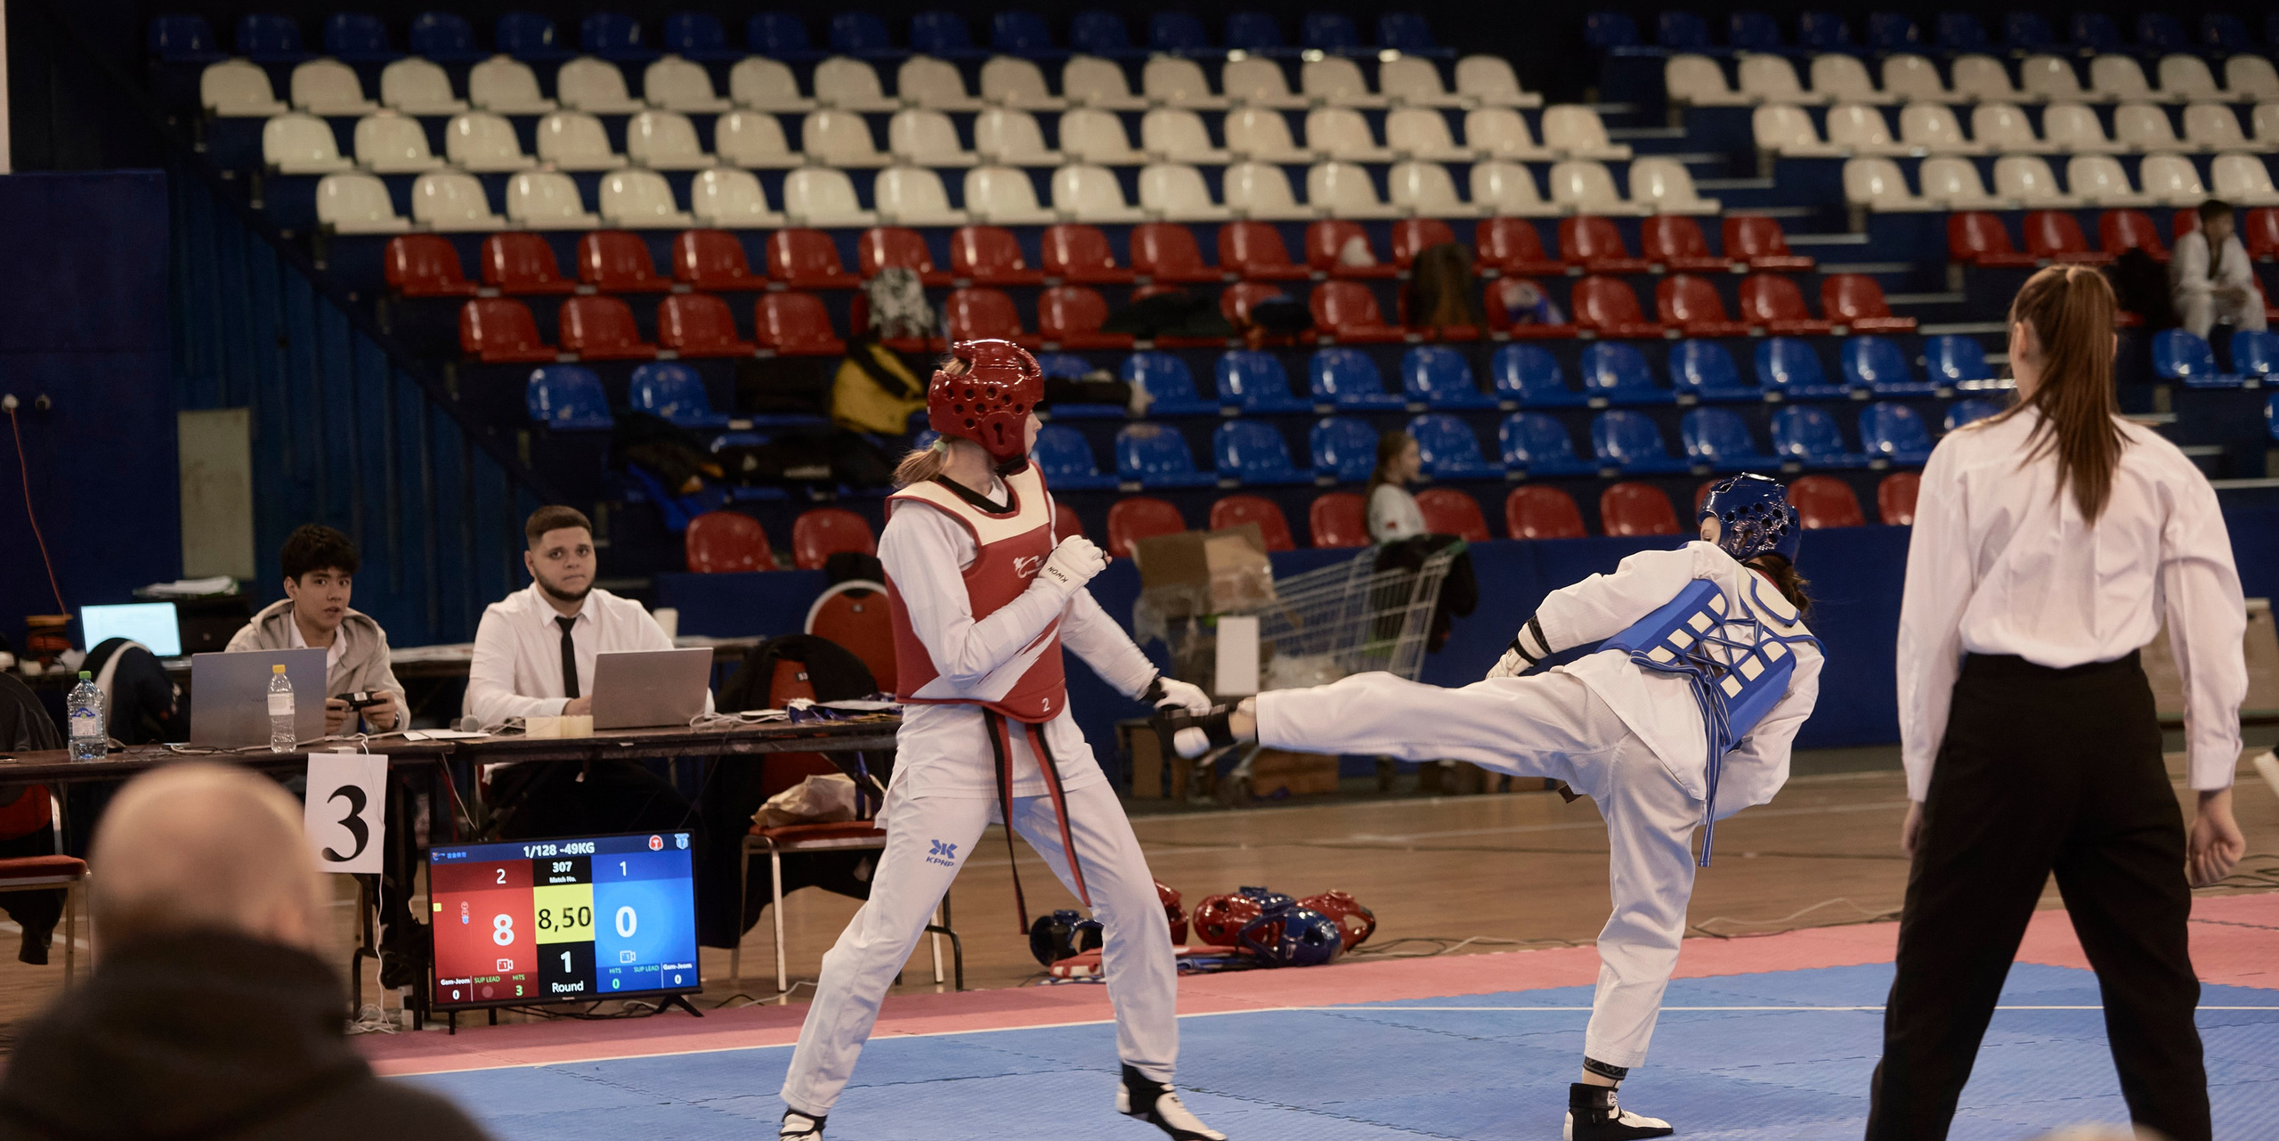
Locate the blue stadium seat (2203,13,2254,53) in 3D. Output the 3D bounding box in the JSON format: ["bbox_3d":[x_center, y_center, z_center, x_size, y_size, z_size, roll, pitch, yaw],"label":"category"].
[{"bbox_3d":[6.889,-3.329,39.235,0.395,0.295,0.360,-2,2,-25],"label":"blue stadium seat"}]

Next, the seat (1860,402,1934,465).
[{"bbox_3d":[3.568,-0.640,29.311,0.410,0.300,0.340,-2,1,-26],"label":"seat"}]

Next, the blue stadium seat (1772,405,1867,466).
[{"bbox_3d":[3.047,-0.599,28.235,0.360,0.285,0.375,-2,2,-25],"label":"blue stadium seat"}]

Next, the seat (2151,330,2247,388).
[{"bbox_3d":[5.127,-1.025,30.622,0.370,0.277,0.350,-2,2,-25],"label":"seat"}]

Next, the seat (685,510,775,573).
[{"bbox_3d":[-1.617,-0.094,25.477,0.420,0.310,0.380,-2,2,-26],"label":"seat"}]

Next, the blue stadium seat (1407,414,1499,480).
[{"bbox_3d":[1.486,-0.576,29.227,0.395,0.295,0.360,-2,2,-25],"label":"blue stadium seat"}]

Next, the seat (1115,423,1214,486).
[{"bbox_3d":[0.124,-0.479,26.840,0.360,0.285,0.375,-2,2,-25],"label":"seat"}]

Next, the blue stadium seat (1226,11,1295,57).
[{"bbox_3d":[0.715,-3.007,35.545,0.405,0.295,0.360,-2,2,-27],"label":"blue stadium seat"}]

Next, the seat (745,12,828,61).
[{"bbox_3d":[-1.847,-2.819,33.438,0.370,0.277,0.350,-2,2,-25],"label":"seat"}]

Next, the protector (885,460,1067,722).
[{"bbox_3d":[-0.317,0.042,12.300,0.275,0.505,0.375,-2,2,40],"label":"protector"}]

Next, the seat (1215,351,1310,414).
[{"bbox_3d":[0.553,-0.845,28.526,0.370,0.290,0.345,-2,2,-25],"label":"seat"}]

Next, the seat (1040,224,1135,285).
[{"bbox_3d":[-0.232,-1.592,31.593,0.395,0.295,0.360,-2,2,-25],"label":"seat"}]

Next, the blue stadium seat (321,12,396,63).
[{"bbox_3d":[-3.968,-2.731,32.443,0.370,0.277,0.350,-2,2,-25],"label":"blue stadium seat"}]

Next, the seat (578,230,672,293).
[{"bbox_3d":[-2.361,-1.422,29.138,0.370,0.277,0.350,-2,2,-25],"label":"seat"}]

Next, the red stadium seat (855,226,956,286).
[{"bbox_3d":[-1.103,-1.474,29.716,0.420,0.300,0.380,-2,2,-26],"label":"red stadium seat"}]

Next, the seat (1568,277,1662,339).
[{"bbox_3d":[2.268,-1.247,29.867,0.360,0.285,0.375,-2,2,-25],"label":"seat"}]

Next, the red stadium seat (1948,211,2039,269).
[{"bbox_3d":[4.575,-1.790,33.885,0.395,0.295,0.360,-2,2,-25],"label":"red stadium seat"}]

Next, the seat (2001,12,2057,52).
[{"bbox_3d":[5.552,-3.275,38.597,0.395,0.295,0.360,-2,2,-25],"label":"seat"}]

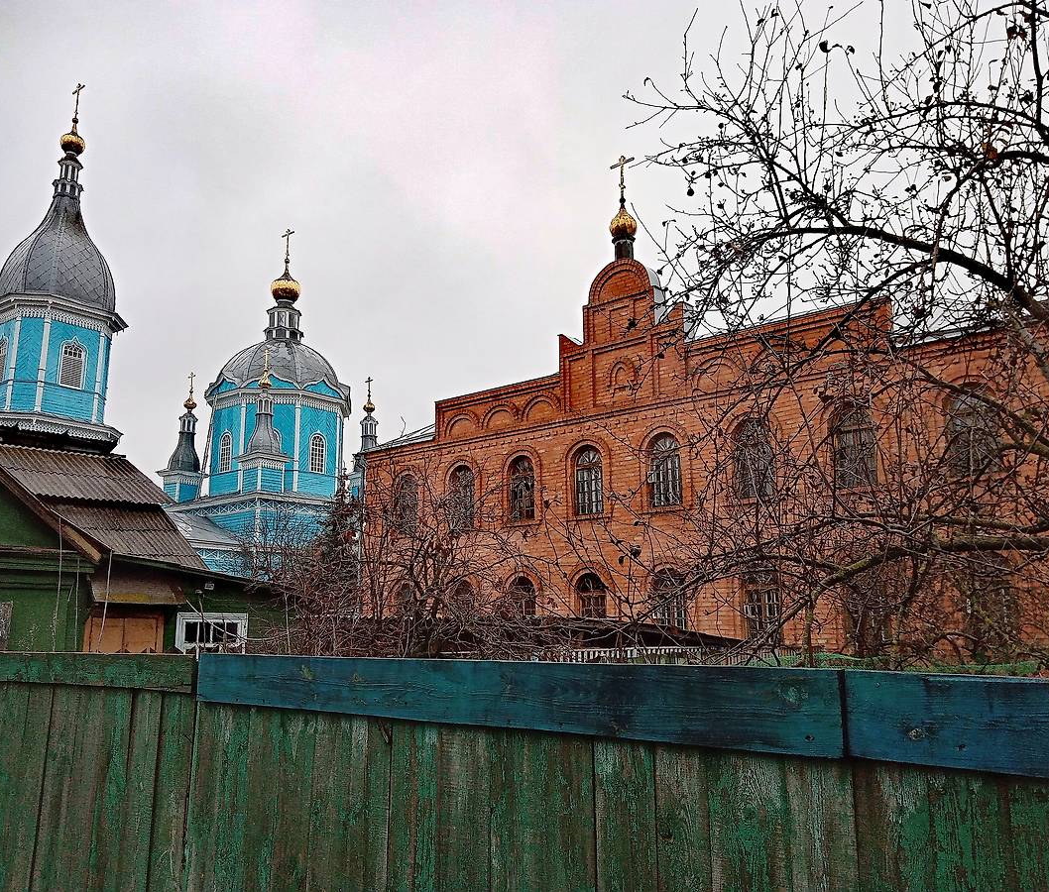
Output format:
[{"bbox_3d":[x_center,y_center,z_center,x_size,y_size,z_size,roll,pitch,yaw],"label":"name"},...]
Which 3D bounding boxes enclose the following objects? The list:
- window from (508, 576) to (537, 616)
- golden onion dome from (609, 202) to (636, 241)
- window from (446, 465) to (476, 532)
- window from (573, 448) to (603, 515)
[{"bbox_3d":[-0.076,4.232,22.886,0.940,1.720,0.180,-10,-16,39],"label":"window"},{"bbox_3d":[2.540,-5.859,23.152,0.705,1.001,0.705,0,-12,0],"label":"golden onion dome"},{"bbox_3d":[-1.730,1.419,24.951,0.940,1.735,0.180,-10,-16,39],"label":"window"},{"bbox_3d":[1.620,0.838,22.166,0.940,1.735,0.180,-10,-16,39],"label":"window"}]

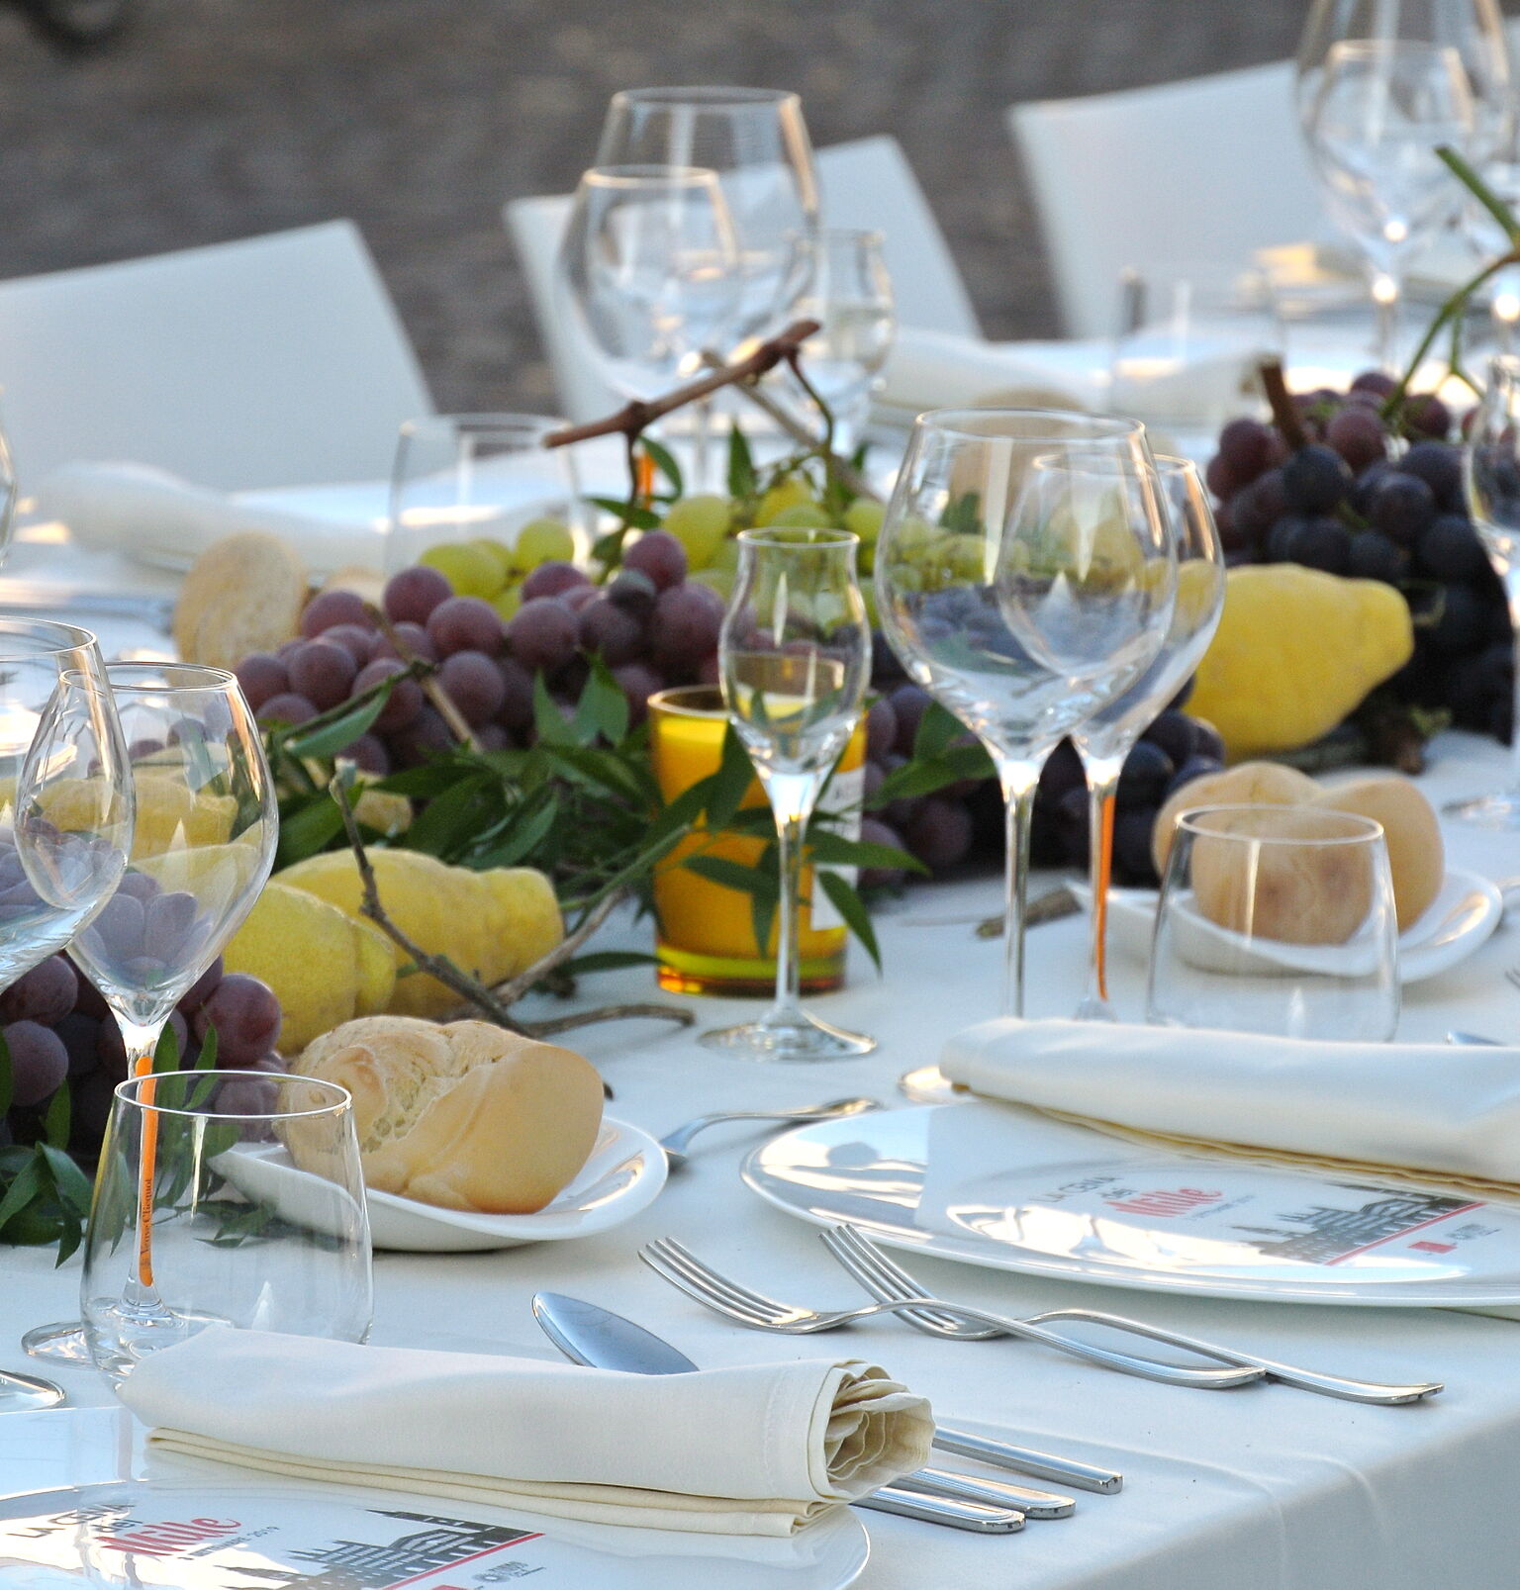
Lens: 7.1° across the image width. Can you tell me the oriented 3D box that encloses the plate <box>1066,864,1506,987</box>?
[{"bbox_3d":[0.182,0.043,4.265,0.150,0.035,0.157,2,10,0],"label":"plate"}]

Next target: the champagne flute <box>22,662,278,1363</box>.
[{"bbox_3d":[-0.182,0.063,3.618,0.077,0.199,0.077,2,10,0],"label":"champagne flute"}]

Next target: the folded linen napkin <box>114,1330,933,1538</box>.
[{"bbox_3d":[-0.066,0.171,3.388,0.213,0.039,0.064,5,10,16],"label":"folded linen napkin"}]

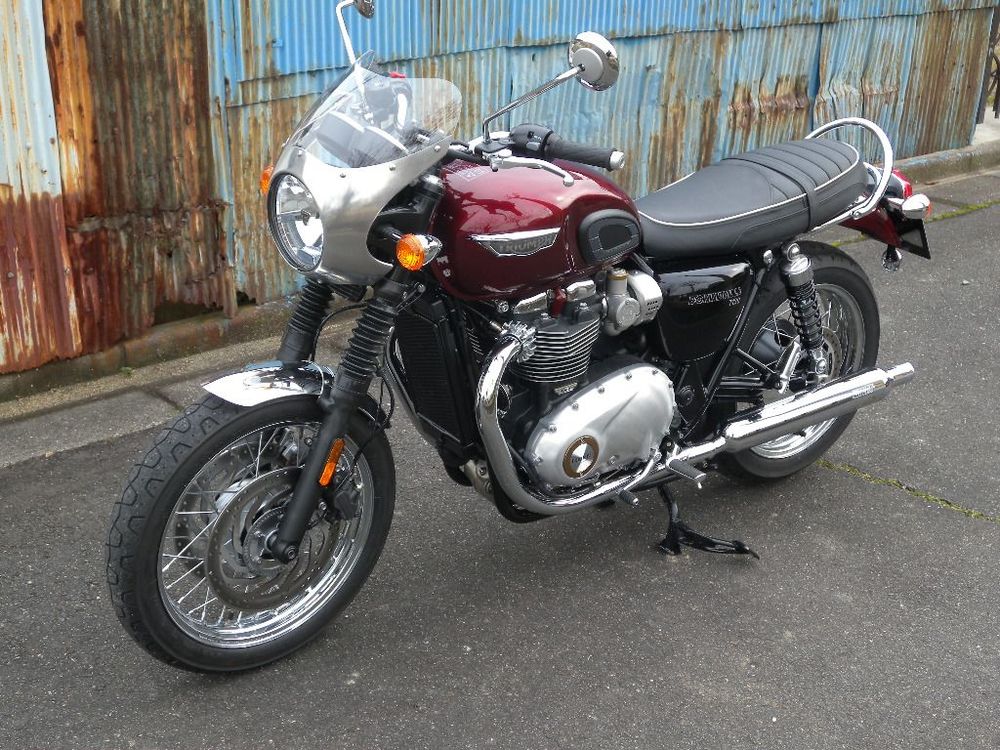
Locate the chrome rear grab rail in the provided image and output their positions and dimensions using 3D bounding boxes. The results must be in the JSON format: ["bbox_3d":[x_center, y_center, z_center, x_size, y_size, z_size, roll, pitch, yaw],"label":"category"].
[{"bbox_3d":[0.778,-0.507,3.290,0.245,0.215,0.296,-15,29,-31],"label":"chrome rear grab rail"}]

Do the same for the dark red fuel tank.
[{"bbox_3d":[0.040,-0.332,2.791,0.560,0.247,0.290,-15,28,-32],"label":"dark red fuel tank"}]

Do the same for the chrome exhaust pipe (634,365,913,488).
[{"bbox_3d":[0.680,0.103,3.227,0.882,0.120,0.095,-15,29,-31],"label":"chrome exhaust pipe"}]

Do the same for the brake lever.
[{"bbox_3d":[0.053,-0.364,2.401,0.185,0.030,0.050,24,33,34],"label":"brake lever"}]

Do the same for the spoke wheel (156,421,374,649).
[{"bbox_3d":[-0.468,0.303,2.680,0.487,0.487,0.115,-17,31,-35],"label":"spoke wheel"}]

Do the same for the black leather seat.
[{"bbox_3d":[0.571,-0.407,3.180,0.765,0.140,0.270,-15,29,-31],"label":"black leather seat"}]

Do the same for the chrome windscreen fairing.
[{"bbox_3d":[-0.265,-0.380,2.555,0.295,0.403,0.294,-18,31,-36],"label":"chrome windscreen fairing"}]

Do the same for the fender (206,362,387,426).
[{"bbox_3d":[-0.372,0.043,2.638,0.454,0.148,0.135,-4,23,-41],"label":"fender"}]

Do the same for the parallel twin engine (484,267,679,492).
[{"bbox_3d":[0.098,-0.014,2.975,0.440,0.475,0.425,-15,28,-32],"label":"parallel twin engine"}]

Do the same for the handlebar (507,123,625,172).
[{"bbox_3d":[0.116,-0.412,2.487,0.229,0.068,0.072,15,28,29],"label":"handlebar"}]

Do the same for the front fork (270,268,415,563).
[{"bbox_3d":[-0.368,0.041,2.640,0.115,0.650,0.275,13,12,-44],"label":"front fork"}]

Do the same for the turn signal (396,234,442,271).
[{"bbox_3d":[-0.138,-0.224,2.406,0.080,0.067,0.066,-18,31,-36],"label":"turn signal"}]

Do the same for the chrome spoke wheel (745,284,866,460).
[{"bbox_3d":[0.725,-0.024,3.456,0.462,0.462,0.130,-15,28,-32],"label":"chrome spoke wheel"}]

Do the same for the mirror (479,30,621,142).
[{"bbox_3d":[0.097,-0.507,2.410,0.250,0.230,0.150,22,32,38],"label":"mirror"}]

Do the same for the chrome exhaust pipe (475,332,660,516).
[{"bbox_3d":[0.133,0.093,2.829,0.485,0.425,0.155,-15,28,-32],"label":"chrome exhaust pipe"}]

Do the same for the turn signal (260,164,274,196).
[{"bbox_3d":[-0.442,-0.392,2.732,0.080,0.067,0.066,-18,31,-36],"label":"turn signal"}]

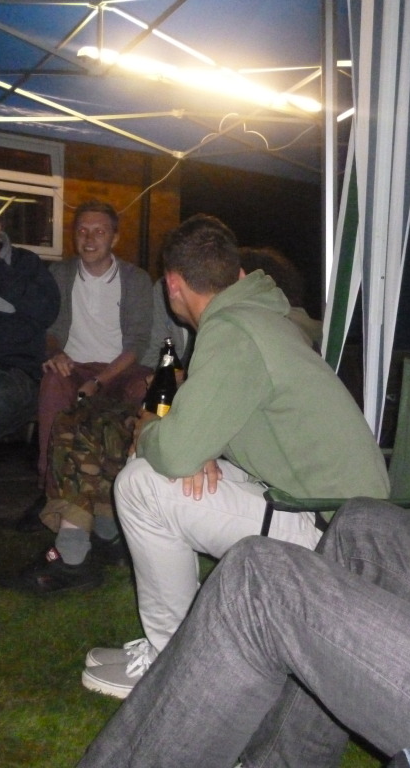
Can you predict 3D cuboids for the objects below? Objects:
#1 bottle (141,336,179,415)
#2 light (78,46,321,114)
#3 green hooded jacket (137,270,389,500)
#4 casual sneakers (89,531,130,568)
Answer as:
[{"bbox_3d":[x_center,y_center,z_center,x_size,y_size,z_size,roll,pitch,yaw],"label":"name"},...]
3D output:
[{"bbox_3d":[-0.099,0.011,1.970,0.070,0.250,0.070,6,1,-6],"label":"bottle"},{"bbox_3d":[0.032,-1.493,4.101,1.450,0.080,0.090,-1,3,-37],"label":"light"},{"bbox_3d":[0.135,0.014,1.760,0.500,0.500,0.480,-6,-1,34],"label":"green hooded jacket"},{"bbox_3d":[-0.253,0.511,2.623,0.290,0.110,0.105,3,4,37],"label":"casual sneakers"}]

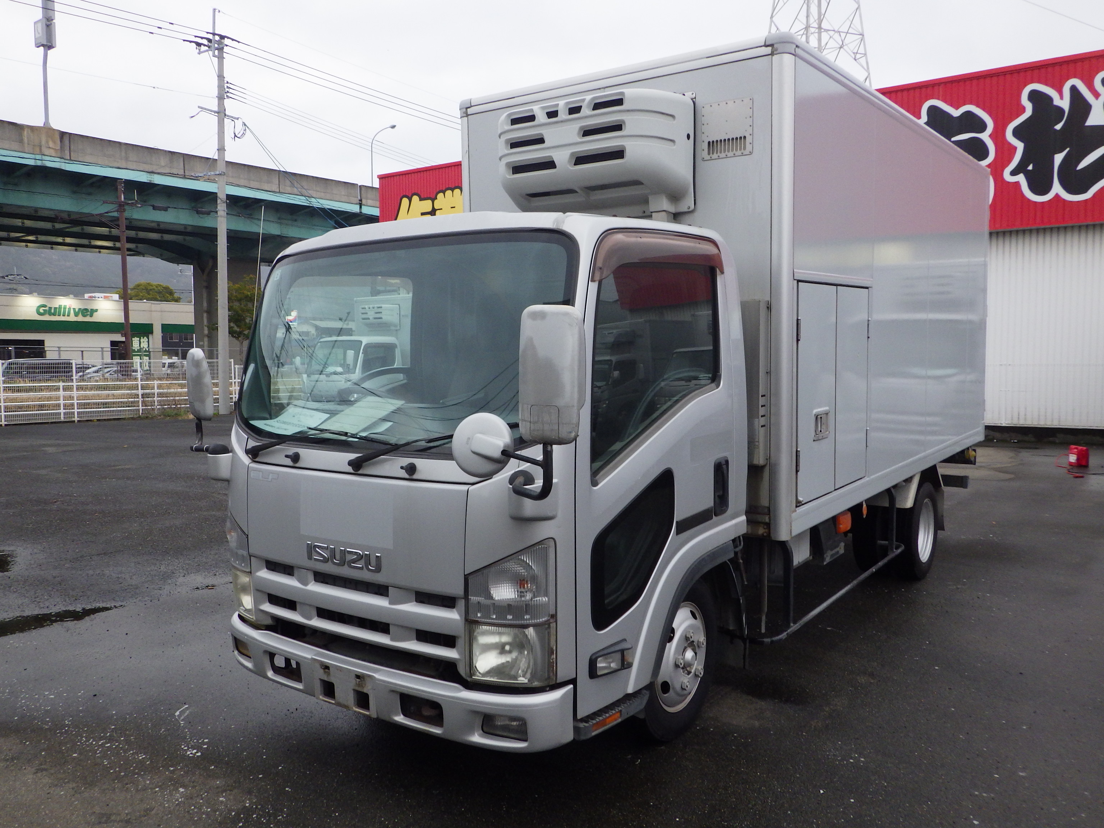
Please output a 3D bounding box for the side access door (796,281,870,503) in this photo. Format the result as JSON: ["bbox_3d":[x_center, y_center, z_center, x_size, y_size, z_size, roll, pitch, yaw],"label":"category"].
[{"bbox_3d":[1.375,-0.121,4.421,0.060,1.010,1.000,3,6,36],"label":"side access door"}]

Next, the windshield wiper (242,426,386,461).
[{"bbox_3d":[-0.852,0.108,3.237,0.840,0.125,0.080,3,6,36],"label":"windshield wiper"}]

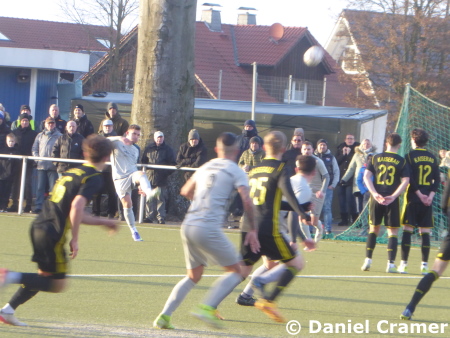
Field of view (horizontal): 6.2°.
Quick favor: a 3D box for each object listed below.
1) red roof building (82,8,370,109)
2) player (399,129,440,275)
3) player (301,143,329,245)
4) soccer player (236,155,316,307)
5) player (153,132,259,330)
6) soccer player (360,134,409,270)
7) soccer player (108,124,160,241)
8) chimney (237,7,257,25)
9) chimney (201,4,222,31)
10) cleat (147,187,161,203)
[{"bbox_3d":[0.200,-3.800,212.000,10.300,7.400,13.300,3,1,40],"label":"red roof building"},{"bbox_3d":[2.520,0.420,54.400,0.560,1.850,0.420,2,1,-18],"label":"player"},{"bbox_3d":[1.360,0.405,64.000,0.600,1.640,0.600,3,1,18],"label":"player"},{"bbox_3d":[0.534,0.626,42.600,0.800,1.560,0.580,2,1,-41],"label":"soccer player"},{"bbox_3d":[-0.147,0.552,37.300,0.750,1.770,0.780,3,1,30],"label":"player"},{"bbox_3d":[2.096,0.435,54.700,0.600,1.800,0.420,2,1,-18],"label":"soccer player"},{"bbox_3d":[-1.360,0.209,62.600,0.680,1.740,0.800,2,1,-30],"label":"soccer player"},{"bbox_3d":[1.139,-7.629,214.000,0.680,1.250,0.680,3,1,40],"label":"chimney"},{"bbox_3d":[-0.653,-7.594,210.500,0.700,1.450,0.700,3,1,40],"label":"chimney"},{"bbox_3d":[-1.061,0.383,62.400,0.110,0.120,0.290,14,-44,-41],"label":"cleat"}]

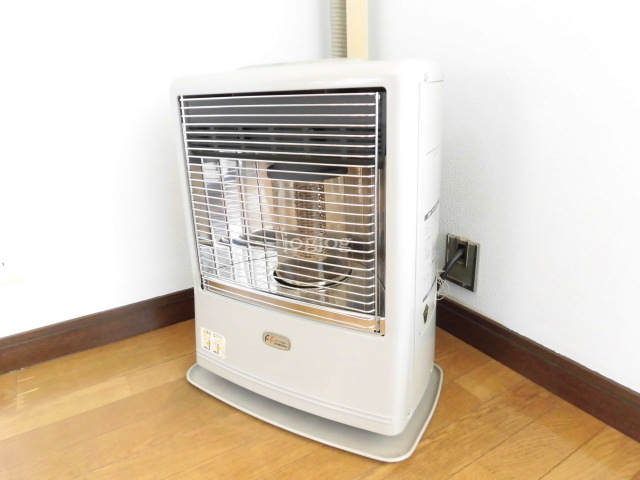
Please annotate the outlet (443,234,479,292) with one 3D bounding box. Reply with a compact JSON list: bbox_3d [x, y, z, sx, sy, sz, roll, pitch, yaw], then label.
[{"bbox_3d":[0.317,0.052,0.989,0.012,0.109,0.083,-12,21,-29],"label":"outlet"}]

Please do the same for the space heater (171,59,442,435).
[{"bbox_3d":[-0.023,-0.006,0.881,0.460,0.625,0.249,8,22,26],"label":"space heater"}]

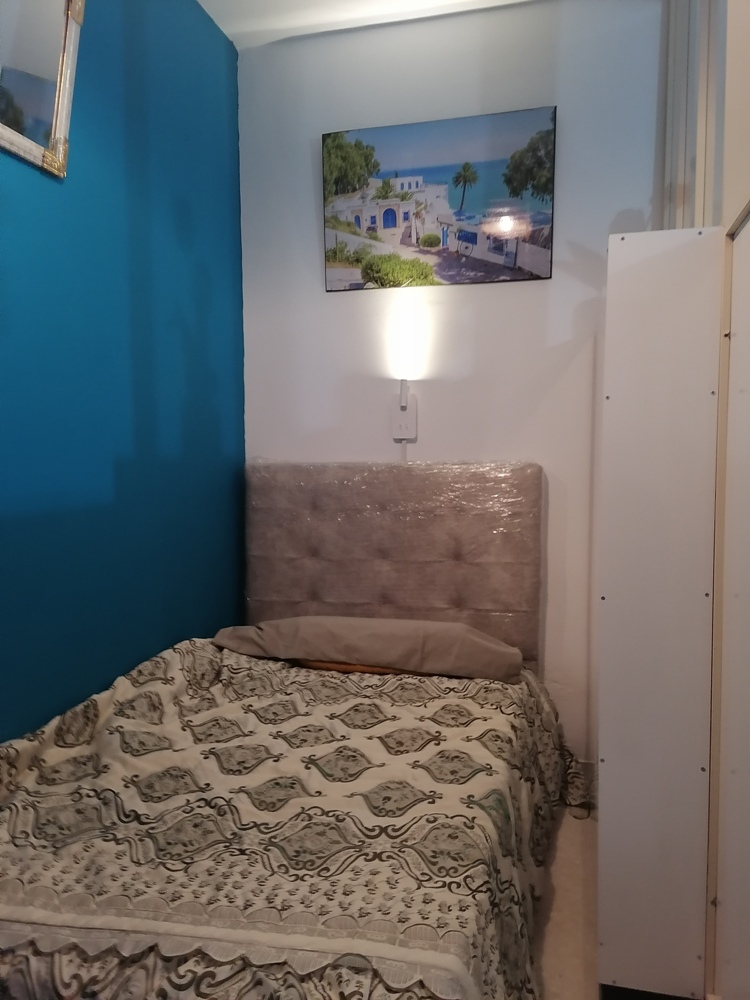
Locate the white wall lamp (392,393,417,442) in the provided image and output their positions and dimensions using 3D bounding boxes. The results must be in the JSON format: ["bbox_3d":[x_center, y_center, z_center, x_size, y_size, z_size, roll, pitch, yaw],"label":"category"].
[{"bbox_3d":[0.121,-0.339,3.063,0.099,0.202,0.070,1,4,14],"label":"white wall lamp"}]

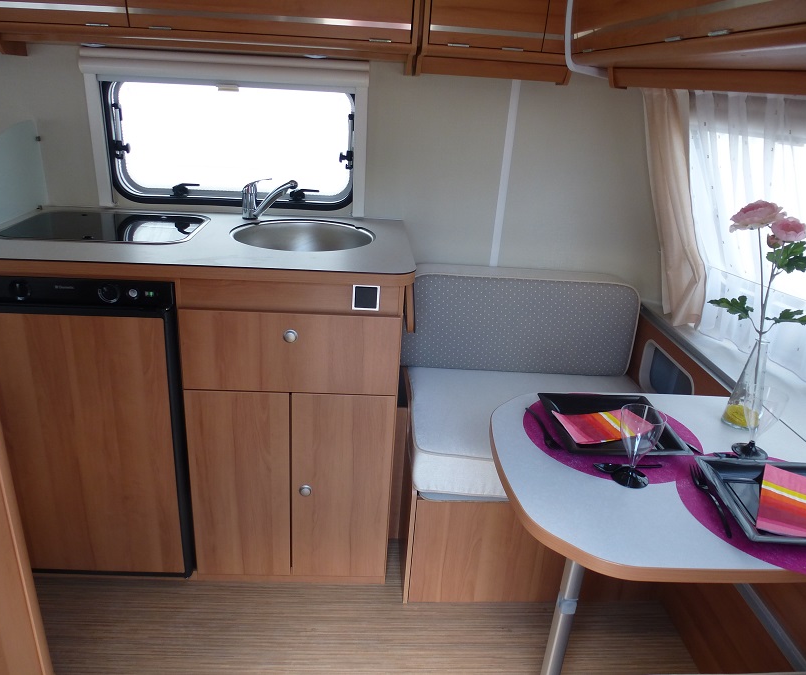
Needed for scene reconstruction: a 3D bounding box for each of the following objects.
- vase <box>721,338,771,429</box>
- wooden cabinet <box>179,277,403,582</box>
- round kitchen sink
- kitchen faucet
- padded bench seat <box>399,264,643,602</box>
[{"bbox_3d":[0.673,0.085,1.203,0.071,0.172,0.071,2,21,-4],"label":"vase"},{"bbox_3d":[-0.291,0.169,1.823,0.508,0.869,0.570,2,21,-4],"label":"wooden cabinet"},{"bbox_3d":[-0.271,-0.219,1.716,0.390,0.135,0.390,2,21,-4],"label":"round kitchen sink"},{"bbox_3d":[-0.379,-0.393,1.784,0.225,0.132,0.050,19,27,35],"label":"kitchen faucet"},{"bbox_3d":[0.364,0.250,1.845,0.715,0.772,0.650,2,21,-4],"label":"padded bench seat"}]

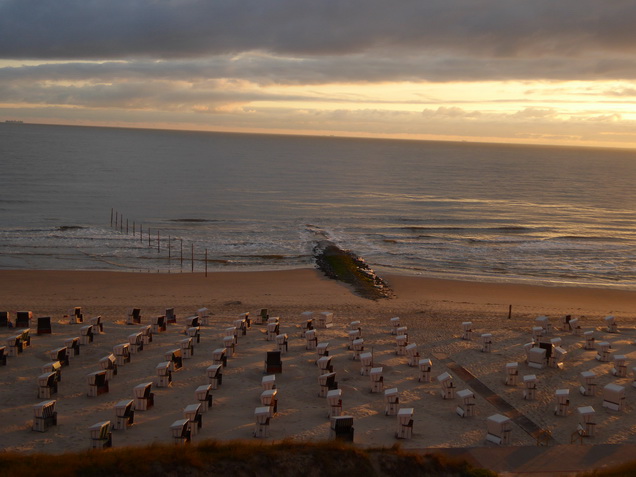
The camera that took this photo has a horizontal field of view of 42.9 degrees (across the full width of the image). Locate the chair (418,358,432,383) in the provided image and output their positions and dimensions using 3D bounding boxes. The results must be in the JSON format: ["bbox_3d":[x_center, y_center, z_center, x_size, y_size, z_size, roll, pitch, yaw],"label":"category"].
[{"bbox_3d":[9.046,11.094,67.911,0.970,1.600,1.200,3,7,5],"label":"chair"}]

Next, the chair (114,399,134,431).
[{"bbox_3d":[-12.768,11.636,53.298,0.970,1.600,1.200,3,7,7],"label":"chair"}]

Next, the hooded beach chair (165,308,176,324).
[{"bbox_3d":[-16.029,8.245,87.049,1.220,1.590,0.930,-4,10,-40],"label":"hooded beach chair"}]

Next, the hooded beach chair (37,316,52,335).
[{"bbox_3d":[-27.405,8.555,80.971,1.170,1.650,1.000,0,8,-18],"label":"hooded beach chair"}]

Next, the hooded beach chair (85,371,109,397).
[{"bbox_3d":[-15.745,10.248,57.547,0.950,1.600,1.200,5,8,20],"label":"hooded beach chair"}]

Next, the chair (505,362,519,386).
[{"bbox_3d":[15.386,10.656,63.882,0.930,1.590,1.220,5,8,17],"label":"chair"}]

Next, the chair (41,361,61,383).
[{"bbox_3d":[-20.144,10.224,61.123,0.950,1.600,1.200,4,7,11],"label":"chair"}]

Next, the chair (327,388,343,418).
[{"bbox_3d":[1.144,11.261,55.114,0.937,1.620,1.210,3,7,5],"label":"chair"}]

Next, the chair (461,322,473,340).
[{"bbox_3d":[15.157,9.370,81.873,0.920,1.530,1.170,3,7,7],"label":"chair"}]

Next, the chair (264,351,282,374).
[{"bbox_3d":[-3.567,10.115,65.939,1.170,1.570,0.920,1,7,-12],"label":"chair"}]

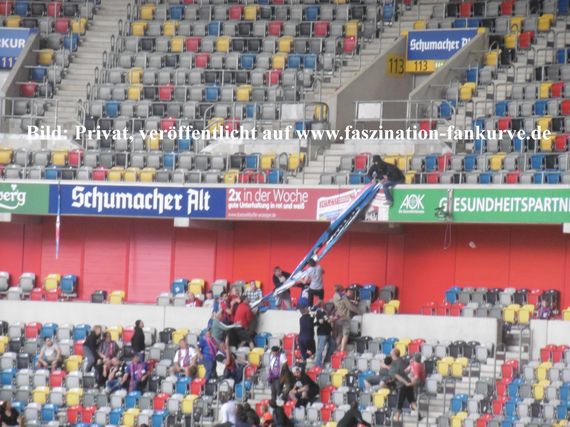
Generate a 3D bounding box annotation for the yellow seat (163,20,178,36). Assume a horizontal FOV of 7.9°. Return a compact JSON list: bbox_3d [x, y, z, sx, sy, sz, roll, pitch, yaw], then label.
[{"bbox_3d":[-3.341,-5.413,120.600,0.440,0.480,0.320,1,-2,28],"label":"yellow seat"}]

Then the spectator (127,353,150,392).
[{"bbox_3d":[-3.774,4.225,106.000,0.620,1.250,0.750,2,-2,22],"label":"spectator"}]

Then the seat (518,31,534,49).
[{"bbox_3d":[6.573,-4.736,112.000,0.420,0.480,0.300,2,3,41],"label":"seat"}]

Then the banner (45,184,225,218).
[{"bbox_3d":[-3.950,-0.313,110.200,5.900,0.830,0.080,1,-2,34],"label":"banner"}]

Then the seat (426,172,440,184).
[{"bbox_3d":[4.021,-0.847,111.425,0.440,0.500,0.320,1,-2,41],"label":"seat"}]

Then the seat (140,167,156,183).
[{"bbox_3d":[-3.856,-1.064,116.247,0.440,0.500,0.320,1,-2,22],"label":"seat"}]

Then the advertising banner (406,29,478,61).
[{"bbox_3d":[4.535,-4.788,117.000,2.900,0.820,0.100,1,-2,45],"label":"advertising banner"}]

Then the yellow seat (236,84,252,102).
[{"bbox_3d":[-1.149,-3.403,116.700,0.440,0.480,0.320,1,-2,29],"label":"yellow seat"}]

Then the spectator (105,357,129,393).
[{"bbox_3d":[-4.341,4.276,106.000,0.580,1.200,0.800,1,3,35],"label":"spectator"}]

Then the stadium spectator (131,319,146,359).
[{"bbox_3d":[-3.809,3.614,107.000,0.420,1.750,0.500,3,-2,-5],"label":"stadium spectator"}]

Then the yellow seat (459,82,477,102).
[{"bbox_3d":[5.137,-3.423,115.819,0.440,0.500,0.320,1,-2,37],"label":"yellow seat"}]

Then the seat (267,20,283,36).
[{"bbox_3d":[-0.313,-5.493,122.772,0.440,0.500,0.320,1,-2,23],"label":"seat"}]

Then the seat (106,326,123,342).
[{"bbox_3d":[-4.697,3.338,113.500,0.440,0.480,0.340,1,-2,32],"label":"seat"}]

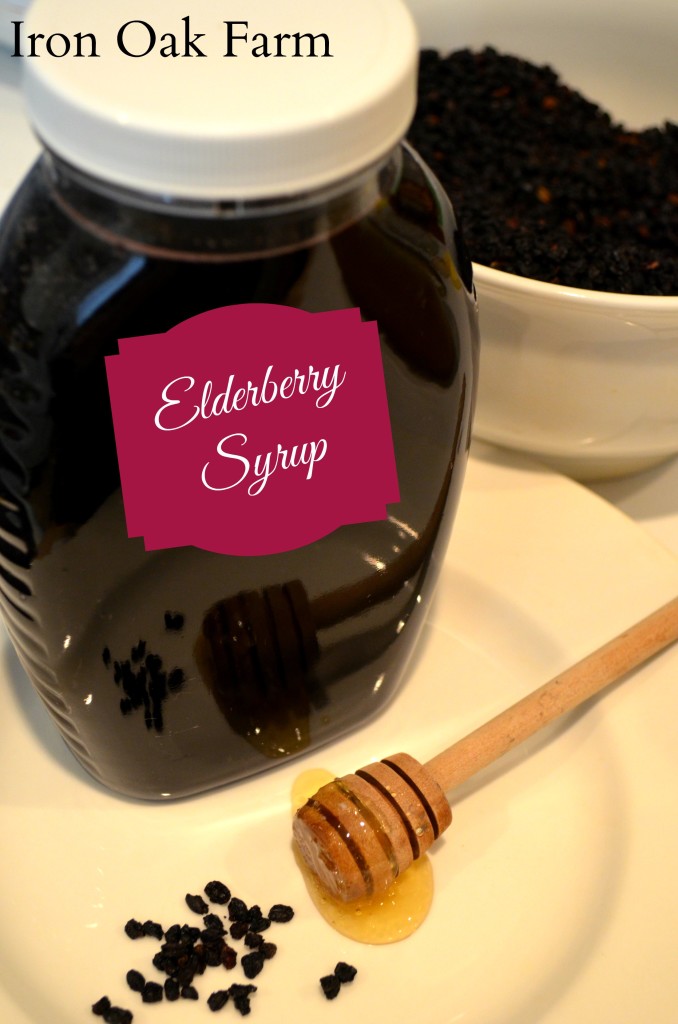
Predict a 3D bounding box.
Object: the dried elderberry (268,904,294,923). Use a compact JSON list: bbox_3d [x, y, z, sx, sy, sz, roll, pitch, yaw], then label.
[{"bbox_3d":[-0.011,0.080,0.303,0.005,0.003,0.004,-2,42,-5],"label":"dried elderberry"}]

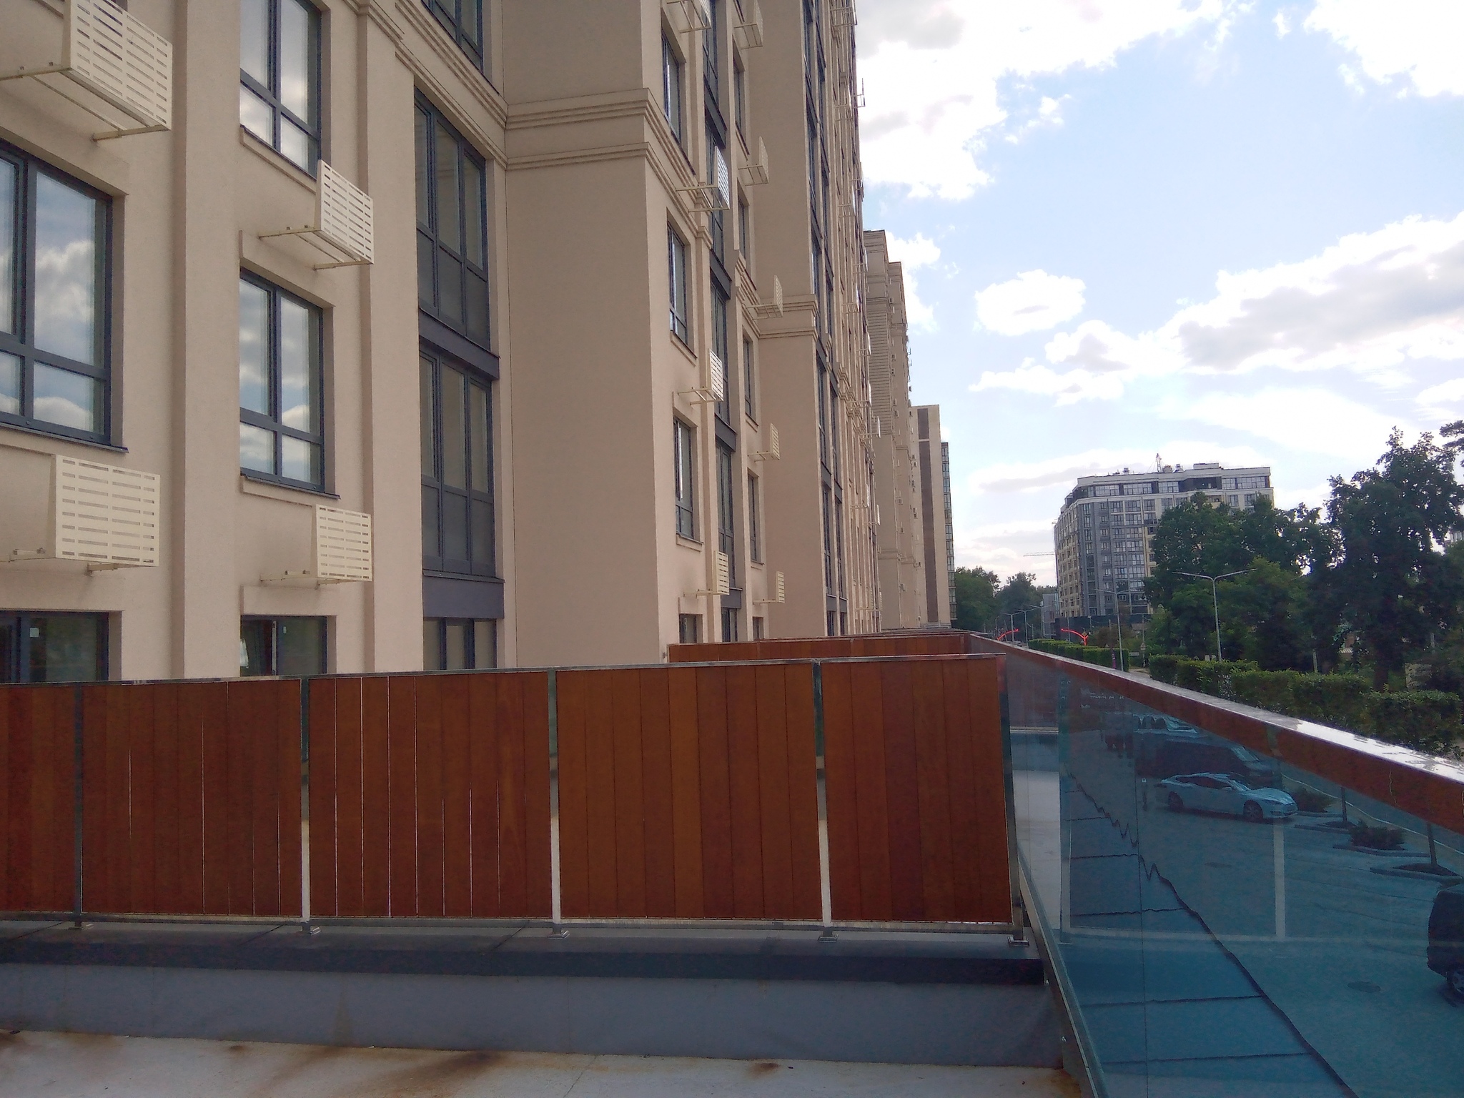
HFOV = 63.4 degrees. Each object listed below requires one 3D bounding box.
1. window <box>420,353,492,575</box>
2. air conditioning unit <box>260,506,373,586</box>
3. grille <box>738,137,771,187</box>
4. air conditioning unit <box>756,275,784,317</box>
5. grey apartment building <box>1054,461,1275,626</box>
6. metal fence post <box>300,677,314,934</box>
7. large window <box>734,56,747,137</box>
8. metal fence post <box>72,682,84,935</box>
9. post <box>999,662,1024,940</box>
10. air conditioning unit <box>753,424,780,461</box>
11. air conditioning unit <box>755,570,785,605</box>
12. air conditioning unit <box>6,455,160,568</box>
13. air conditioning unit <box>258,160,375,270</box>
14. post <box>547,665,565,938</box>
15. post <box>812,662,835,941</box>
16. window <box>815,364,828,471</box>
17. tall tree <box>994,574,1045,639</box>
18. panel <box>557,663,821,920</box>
[{"bbox_3d":[-3.341,-0.995,14.256,0.150,2.645,2.468,-3,-4,10],"label":"window"},{"bbox_3d":[-3.592,-0.013,10.280,0.531,0.624,0.900,-3,-4,10],"label":"air conditioning unit"},{"bbox_3d":[0.435,-8.016,24.561,0.542,0.621,0.936,-3,-4,10],"label":"grille"},{"bbox_3d":[0.682,-5.215,24.616,0.570,0.634,0.924,-3,-4,10],"label":"air conditioning unit"},{"bbox_3d":[104.488,3.700,289.011,42.000,42.000,45.000,-3,-4,10],"label":"grey apartment building"},{"bbox_3d":[-1.962,1.171,5.446,0.044,1.162,0.044,-3,-4,10],"label":"metal fence post"},{"bbox_3d":[0.092,-9.434,24.715,0.150,1.770,1.524,-3,-4,10],"label":"large window"},{"bbox_3d":[-3.117,1.224,5.649,0.044,1.146,0.044,-3,-4,10],"label":"metal fence post"},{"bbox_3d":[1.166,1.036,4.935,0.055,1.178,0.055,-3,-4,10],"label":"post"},{"bbox_3d":[0.640,-2.150,24.127,0.542,0.630,0.936,-3,-4,10],"label":"air conditioning unit"},{"bbox_3d":[0.743,0.802,23.909,0.542,0.625,0.936,-3,-4,10],"label":"air conditioning unit"},{"bbox_3d":[-4.101,-0.207,7.406,0.531,0.624,0.900,-3,-4,10],"label":"air conditioning unit"},{"bbox_3d":[-3.703,-2.967,10.615,0.581,0.625,0.946,-3,-4,10],"label":"air conditioning unit"},{"bbox_3d":[-0.782,1.116,5.237,0.044,1.168,0.044,-3,-4,10],"label":"post"},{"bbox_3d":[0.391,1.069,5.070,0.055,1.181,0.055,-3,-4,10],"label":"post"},{"bbox_3d":[2.086,-3.155,27.592,0.150,2.635,1.917,-3,-4,10],"label":"window"},{"bbox_3d":[68.285,15.482,281.983,11.392,19.795,11.392,-3,-4,10],"label":"tall tree"},{"bbox_3d":[-0.200,1.052,5.171,1.163,1.109,0.035,-3,-4,10],"label":"panel"}]

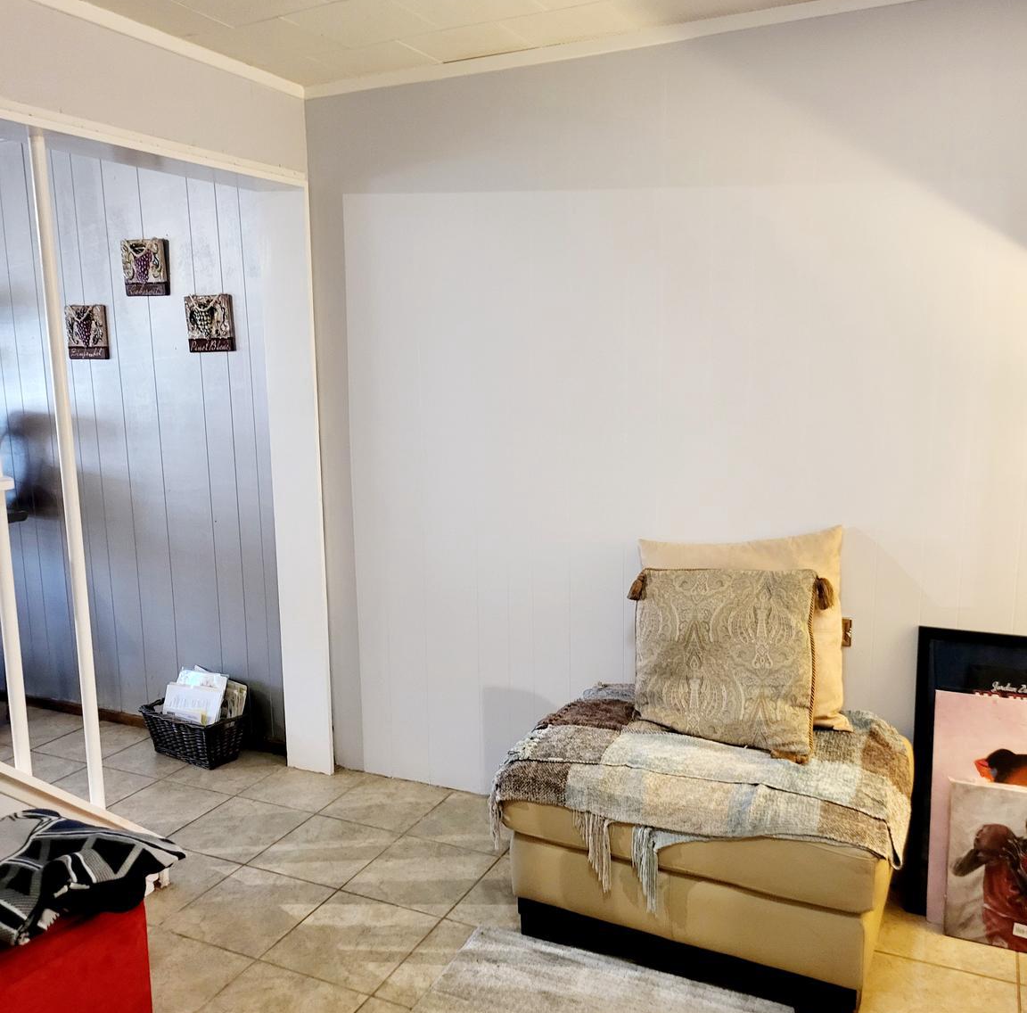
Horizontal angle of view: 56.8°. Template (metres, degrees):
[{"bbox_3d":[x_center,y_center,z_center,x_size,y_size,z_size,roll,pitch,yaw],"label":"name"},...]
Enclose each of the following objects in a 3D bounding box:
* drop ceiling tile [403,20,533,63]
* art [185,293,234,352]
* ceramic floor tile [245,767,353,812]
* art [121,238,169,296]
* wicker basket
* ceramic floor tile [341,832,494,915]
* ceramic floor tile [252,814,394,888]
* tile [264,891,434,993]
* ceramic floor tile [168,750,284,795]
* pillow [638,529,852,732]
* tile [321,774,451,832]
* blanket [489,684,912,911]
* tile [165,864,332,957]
[{"bbox_3d":[-0.132,-1.301,2.664,0.305,0.015,0.255,3,10,25],"label":"drop ceiling tile"},{"bbox_3d":[-1.078,-0.645,3.356,0.195,0.195,0.024,3,10,25],"label":"art"},{"bbox_3d":[-0.728,0.978,3.312,0.333,0.010,0.325,3,10,25],"label":"ceramic floor tile"},{"bbox_3d":[-1.357,-0.880,3.498,0.190,0.200,0.028,3,10,25],"label":"art"},{"bbox_3d":[-1.190,0.849,3.554,0.375,0.185,0.195,5,10,32],"label":"wicker basket"},{"bbox_3d":[-0.258,1.048,2.701,0.330,0.010,0.330,3,10,25],"label":"ceramic floor tile"},{"bbox_3d":[-0.566,1.043,2.872,0.333,0.010,0.333,3,10,25],"label":"ceramic floor tile"},{"bbox_3d":[-0.407,1.109,2.428,0.333,0.010,0.333,3,10,25],"label":"tile"},{"bbox_3d":[-1.014,0.945,3.418,0.330,0.010,0.330,3,10,25],"label":"ceramic floor tile"},{"bbox_3d":[0.613,0.331,2.610,0.540,0.530,0.140,2,3,21],"label":"pillow"},{"bbox_3d":[-0.423,0.995,3.170,0.333,0.010,0.328,3,10,25],"label":"tile"},{"bbox_3d":[0.496,0.762,2.436,0.950,0.300,0.630,3,10,25],"label":"blanket"},{"bbox_3d":[-0.702,1.078,2.543,0.330,0.010,0.330,3,10,25],"label":"tile"}]

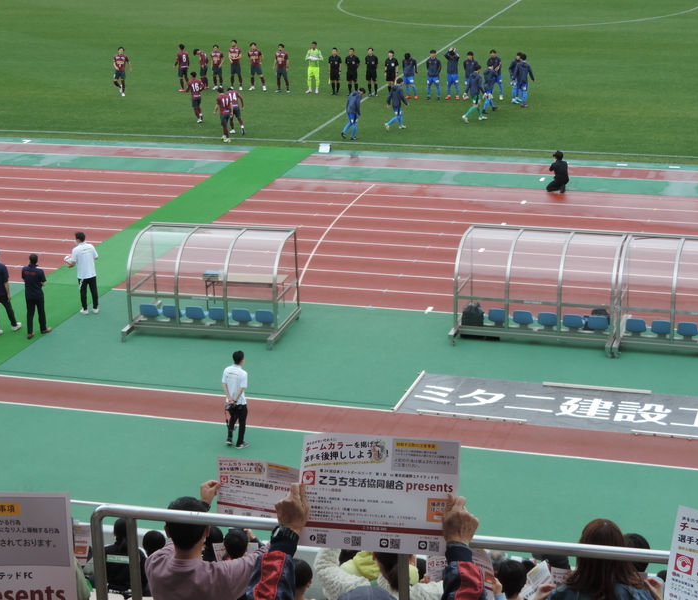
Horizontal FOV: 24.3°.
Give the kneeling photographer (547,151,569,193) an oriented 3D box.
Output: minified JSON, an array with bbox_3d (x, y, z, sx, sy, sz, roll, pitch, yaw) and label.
[{"bbox_3d":[5.744,-3.548,44.409,0.580,1.130,0.470,12,22,36],"label":"kneeling photographer"}]

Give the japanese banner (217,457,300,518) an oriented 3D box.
[{"bbox_3d":[-0.430,0.910,7.650,0.420,0.297,0.040,7,18,16],"label":"japanese banner"}]

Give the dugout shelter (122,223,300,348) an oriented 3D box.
[{"bbox_3d":[-2.867,-0.332,33.525,3.300,2.060,2.130,3,18,14],"label":"dugout shelter"}]

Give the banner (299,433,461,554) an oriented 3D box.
[{"bbox_3d":[0.076,0.507,4.210,0.420,0.297,0.040,2,-12,10],"label":"banner"}]

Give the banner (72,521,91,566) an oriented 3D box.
[{"bbox_3d":[-1.907,1.612,10.600,0.420,0.297,0.030,3,18,-4],"label":"banner"}]

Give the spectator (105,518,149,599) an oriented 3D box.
[{"bbox_3d":[-1.709,2.248,13.021,0.500,1.220,0.750,4,18,17],"label":"spectator"}]

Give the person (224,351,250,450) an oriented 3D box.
[{"bbox_3d":[-1.928,1.689,27.623,0.500,1.730,0.360,3,18,13],"label":"person"}]

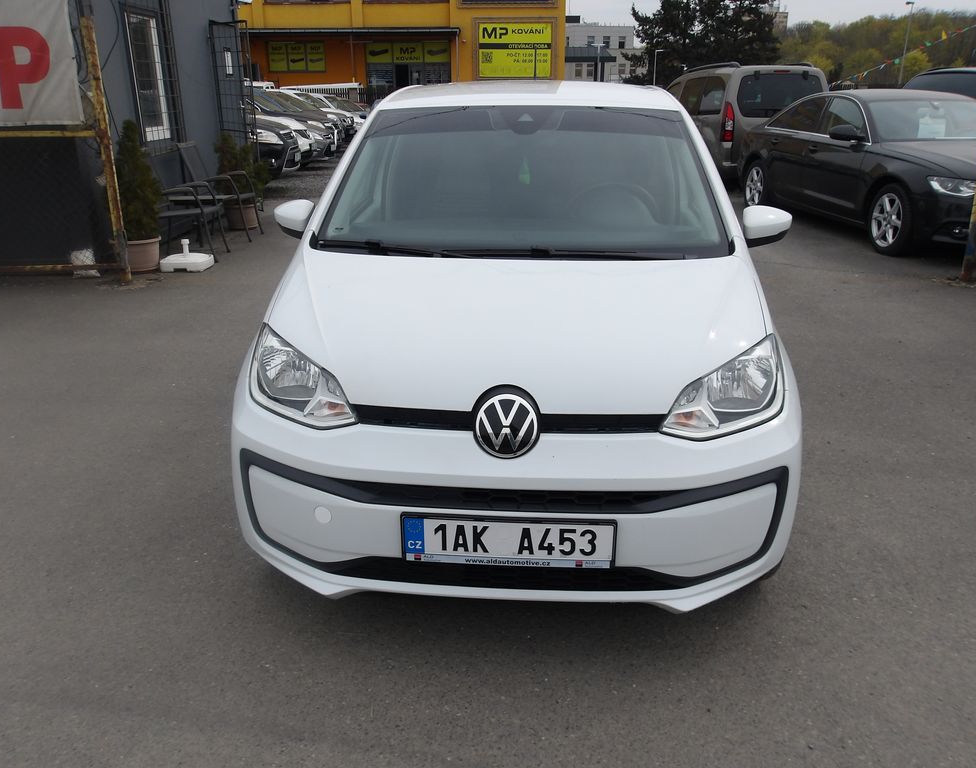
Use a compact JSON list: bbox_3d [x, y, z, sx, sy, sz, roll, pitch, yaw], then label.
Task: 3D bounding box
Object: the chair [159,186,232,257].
[{"bbox_3d":[-2.833,-1.679,7.439,0.690,0.970,0.570,-1,20,-3],"label":"chair"}]

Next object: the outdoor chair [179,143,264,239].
[{"bbox_3d":[-2.804,-2.041,8.441,0.690,0.980,0.570,0,20,0],"label":"outdoor chair"}]

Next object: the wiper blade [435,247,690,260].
[{"bbox_3d":[0.245,-0.411,2.512,0.770,0.040,0.060,1,20,4],"label":"wiper blade"}]

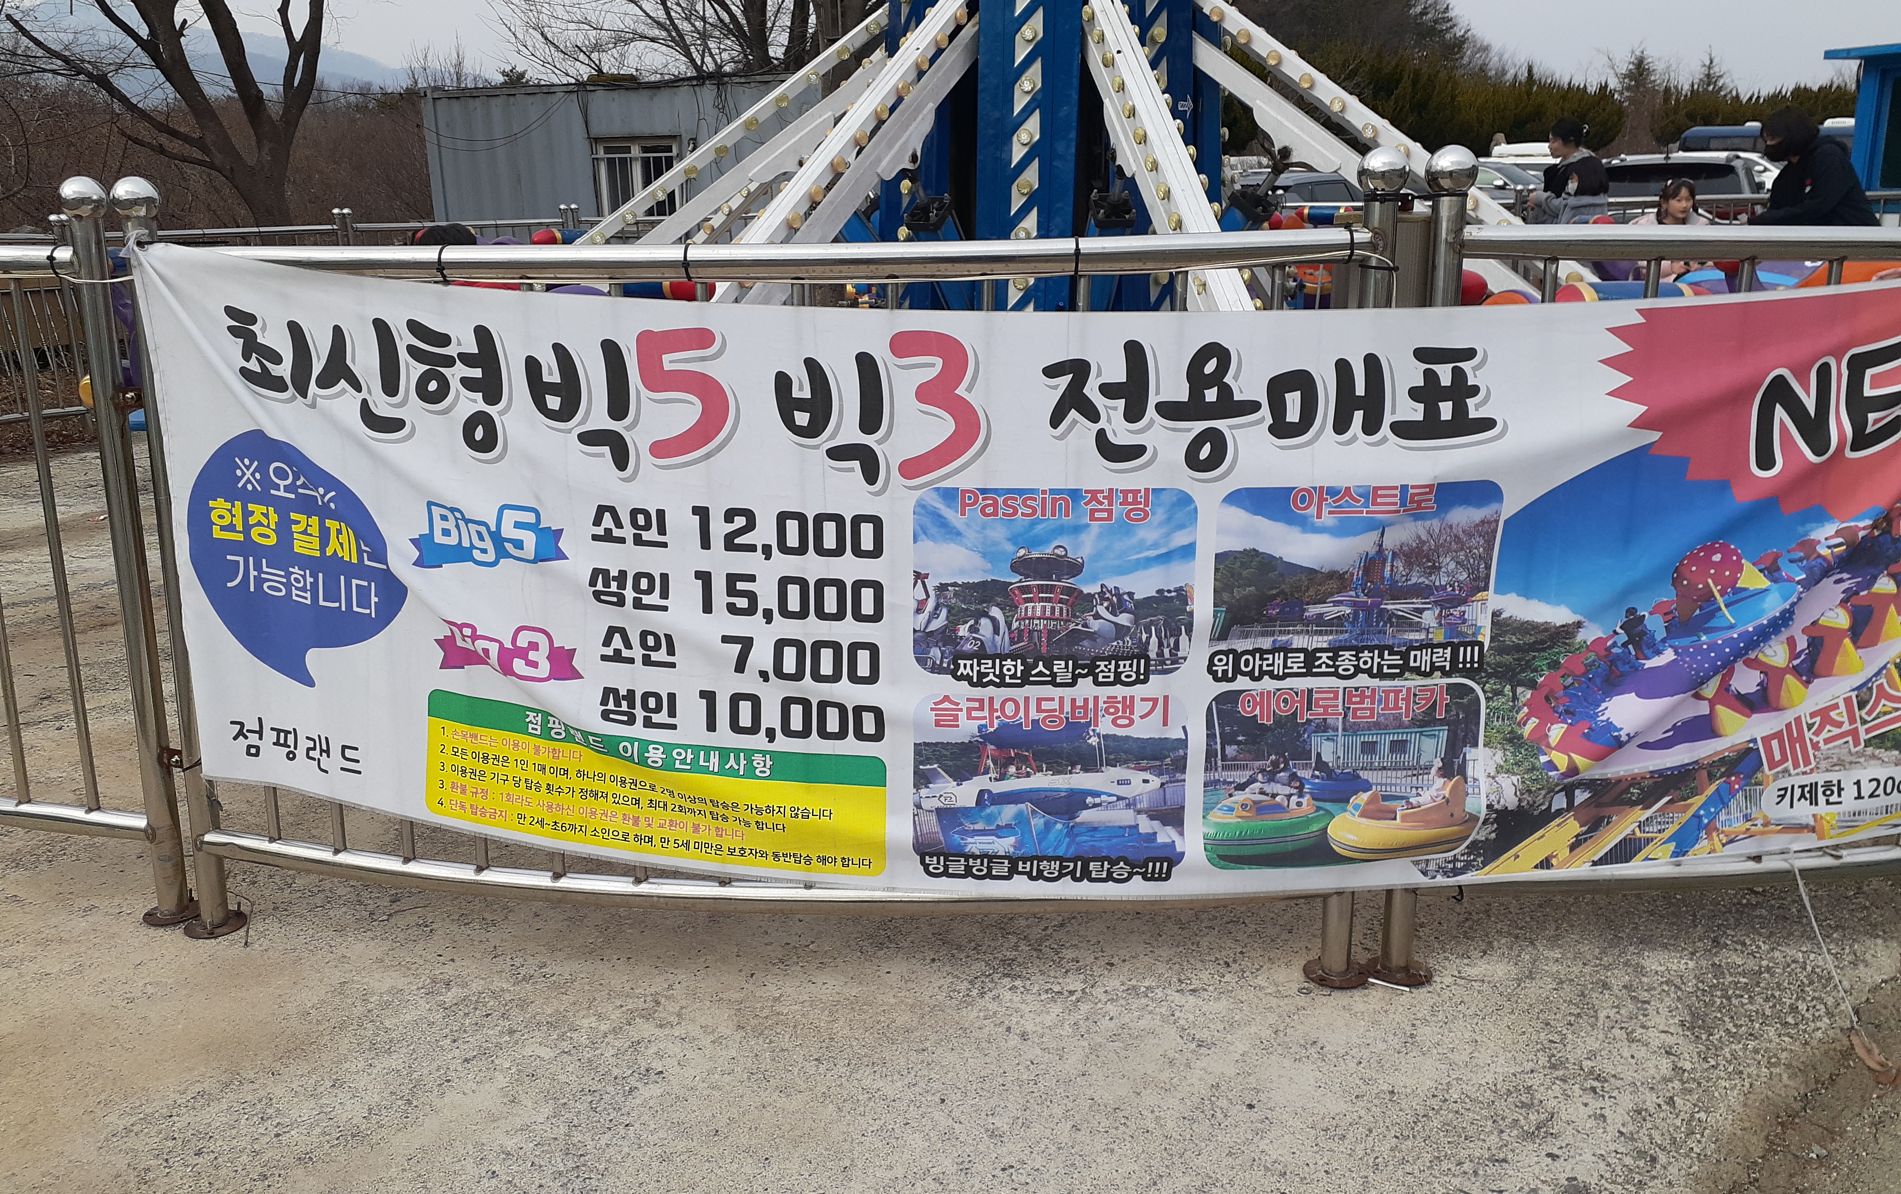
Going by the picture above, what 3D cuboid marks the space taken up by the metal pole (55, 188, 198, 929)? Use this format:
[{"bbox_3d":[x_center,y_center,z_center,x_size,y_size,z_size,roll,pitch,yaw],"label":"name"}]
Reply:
[{"bbox_3d":[-1.478,-0.055,2.673,0.100,1.356,0.100,-2,14,-12],"label":"metal pole"}]

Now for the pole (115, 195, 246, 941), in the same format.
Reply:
[{"bbox_3d":[-1.359,-0.037,2.611,0.100,1.351,0.100,-2,14,-12],"label":"pole"}]

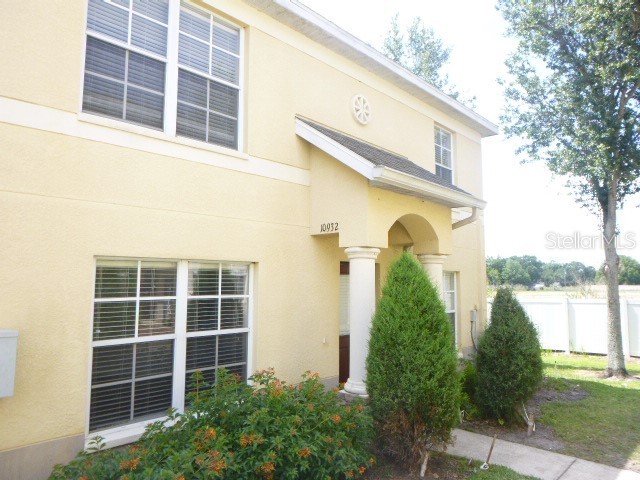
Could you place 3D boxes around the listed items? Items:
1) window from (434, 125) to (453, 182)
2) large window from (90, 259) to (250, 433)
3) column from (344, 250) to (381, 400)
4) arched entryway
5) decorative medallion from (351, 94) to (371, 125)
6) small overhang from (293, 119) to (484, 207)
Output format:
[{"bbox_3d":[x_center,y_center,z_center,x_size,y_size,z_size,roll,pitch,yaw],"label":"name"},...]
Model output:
[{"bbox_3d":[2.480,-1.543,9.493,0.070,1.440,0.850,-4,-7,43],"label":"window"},{"bbox_3d":[-1.470,1.018,4.933,0.120,1.590,1.850,-4,-7,43],"label":"large window"},{"bbox_3d":[0.535,1.008,5.866,0.450,1.840,0.450,0,-5,0],"label":"column"},{"bbox_3d":[1.153,0.857,6.566,0.480,2.450,2.173,-4,-7,43],"label":"arched entryway"},{"bbox_3d":[0.658,-2.070,7.342,0.060,0.500,0.510,-4,-7,43],"label":"decorative medallion"},{"bbox_3d":[1.159,-1.095,6.803,1.420,1.120,2.850,-4,-7,43],"label":"small overhang"}]

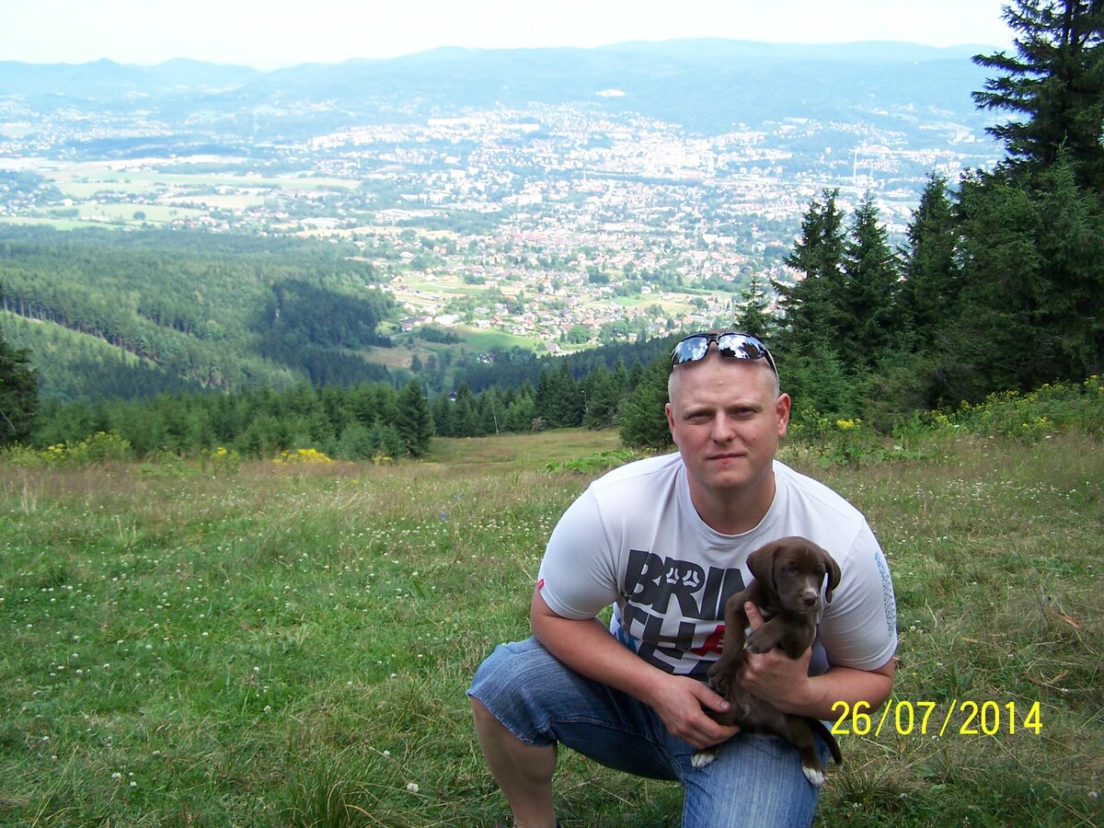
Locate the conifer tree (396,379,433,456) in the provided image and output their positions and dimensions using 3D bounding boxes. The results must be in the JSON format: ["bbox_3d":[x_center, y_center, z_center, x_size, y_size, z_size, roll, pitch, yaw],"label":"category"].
[{"bbox_3d":[-8.125,0.297,72.295,2.300,4.880,2.300,0,17,0],"label":"conifer tree"}]

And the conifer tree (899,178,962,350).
[{"bbox_3d":[9.822,-3.242,32.108,2.400,6.170,2.400,0,17,0],"label":"conifer tree"}]

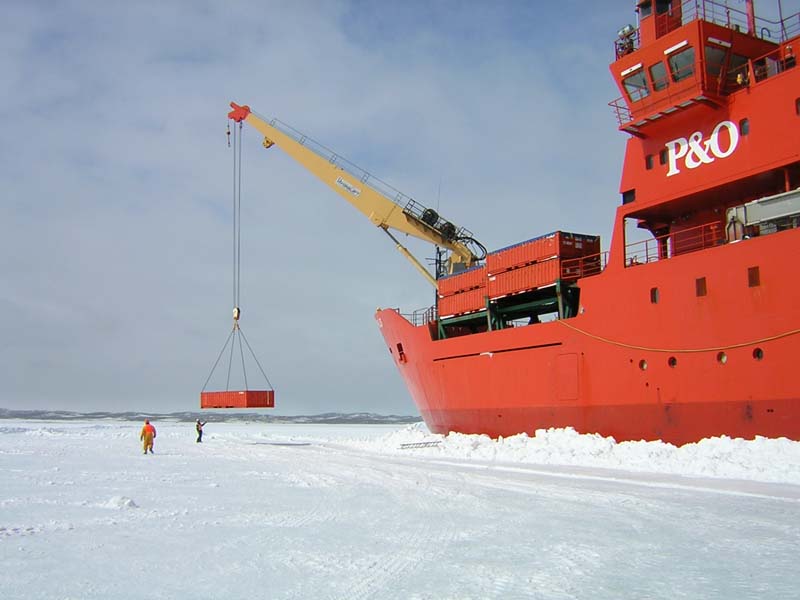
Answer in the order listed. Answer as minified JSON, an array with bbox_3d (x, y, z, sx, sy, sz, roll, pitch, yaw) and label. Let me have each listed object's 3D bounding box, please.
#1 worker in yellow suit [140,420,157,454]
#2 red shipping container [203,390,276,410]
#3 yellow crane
[{"bbox_3d":[-12.837,6.998,42.611,0.750,1.800,0.500,-2,-9,12],"label":"worker in yellow suit"},{"bbox_3d":[-12.580,7.750,64.150,6.060,1.250,2.440,-8,-12,43],"label":"red shipping container"},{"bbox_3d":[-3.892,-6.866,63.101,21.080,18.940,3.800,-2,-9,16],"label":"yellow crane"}]

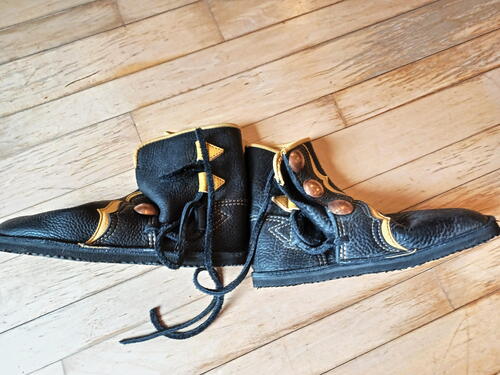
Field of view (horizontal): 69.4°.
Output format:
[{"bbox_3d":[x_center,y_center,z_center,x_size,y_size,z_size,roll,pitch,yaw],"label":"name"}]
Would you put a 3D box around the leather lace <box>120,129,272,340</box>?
[{"bbox_3d":[-0.061,0.065,0.423,0.148,0.086,0.259,9,76,0],"label":"leather lace"}]

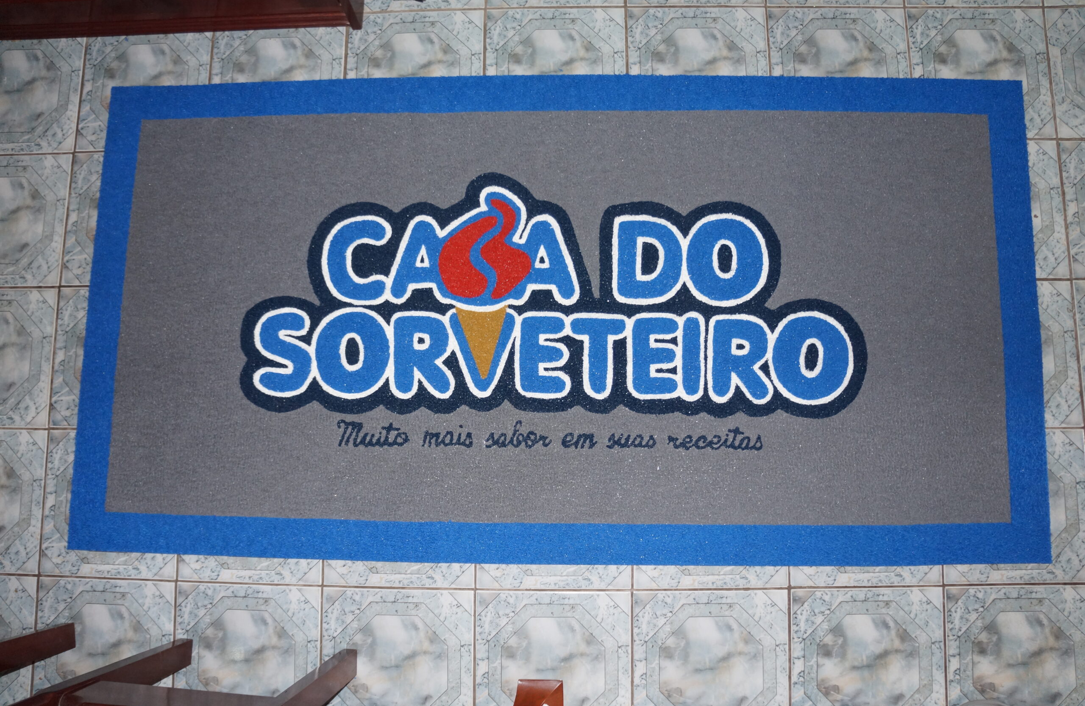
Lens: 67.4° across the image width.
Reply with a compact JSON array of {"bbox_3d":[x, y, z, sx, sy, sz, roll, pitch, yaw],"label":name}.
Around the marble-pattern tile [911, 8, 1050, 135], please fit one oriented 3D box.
[{"bbox_3d":[0.923,-0.590,1.714,0.301,0.010,0.301,0,82,2],"label":"marble-pattern tile"}]

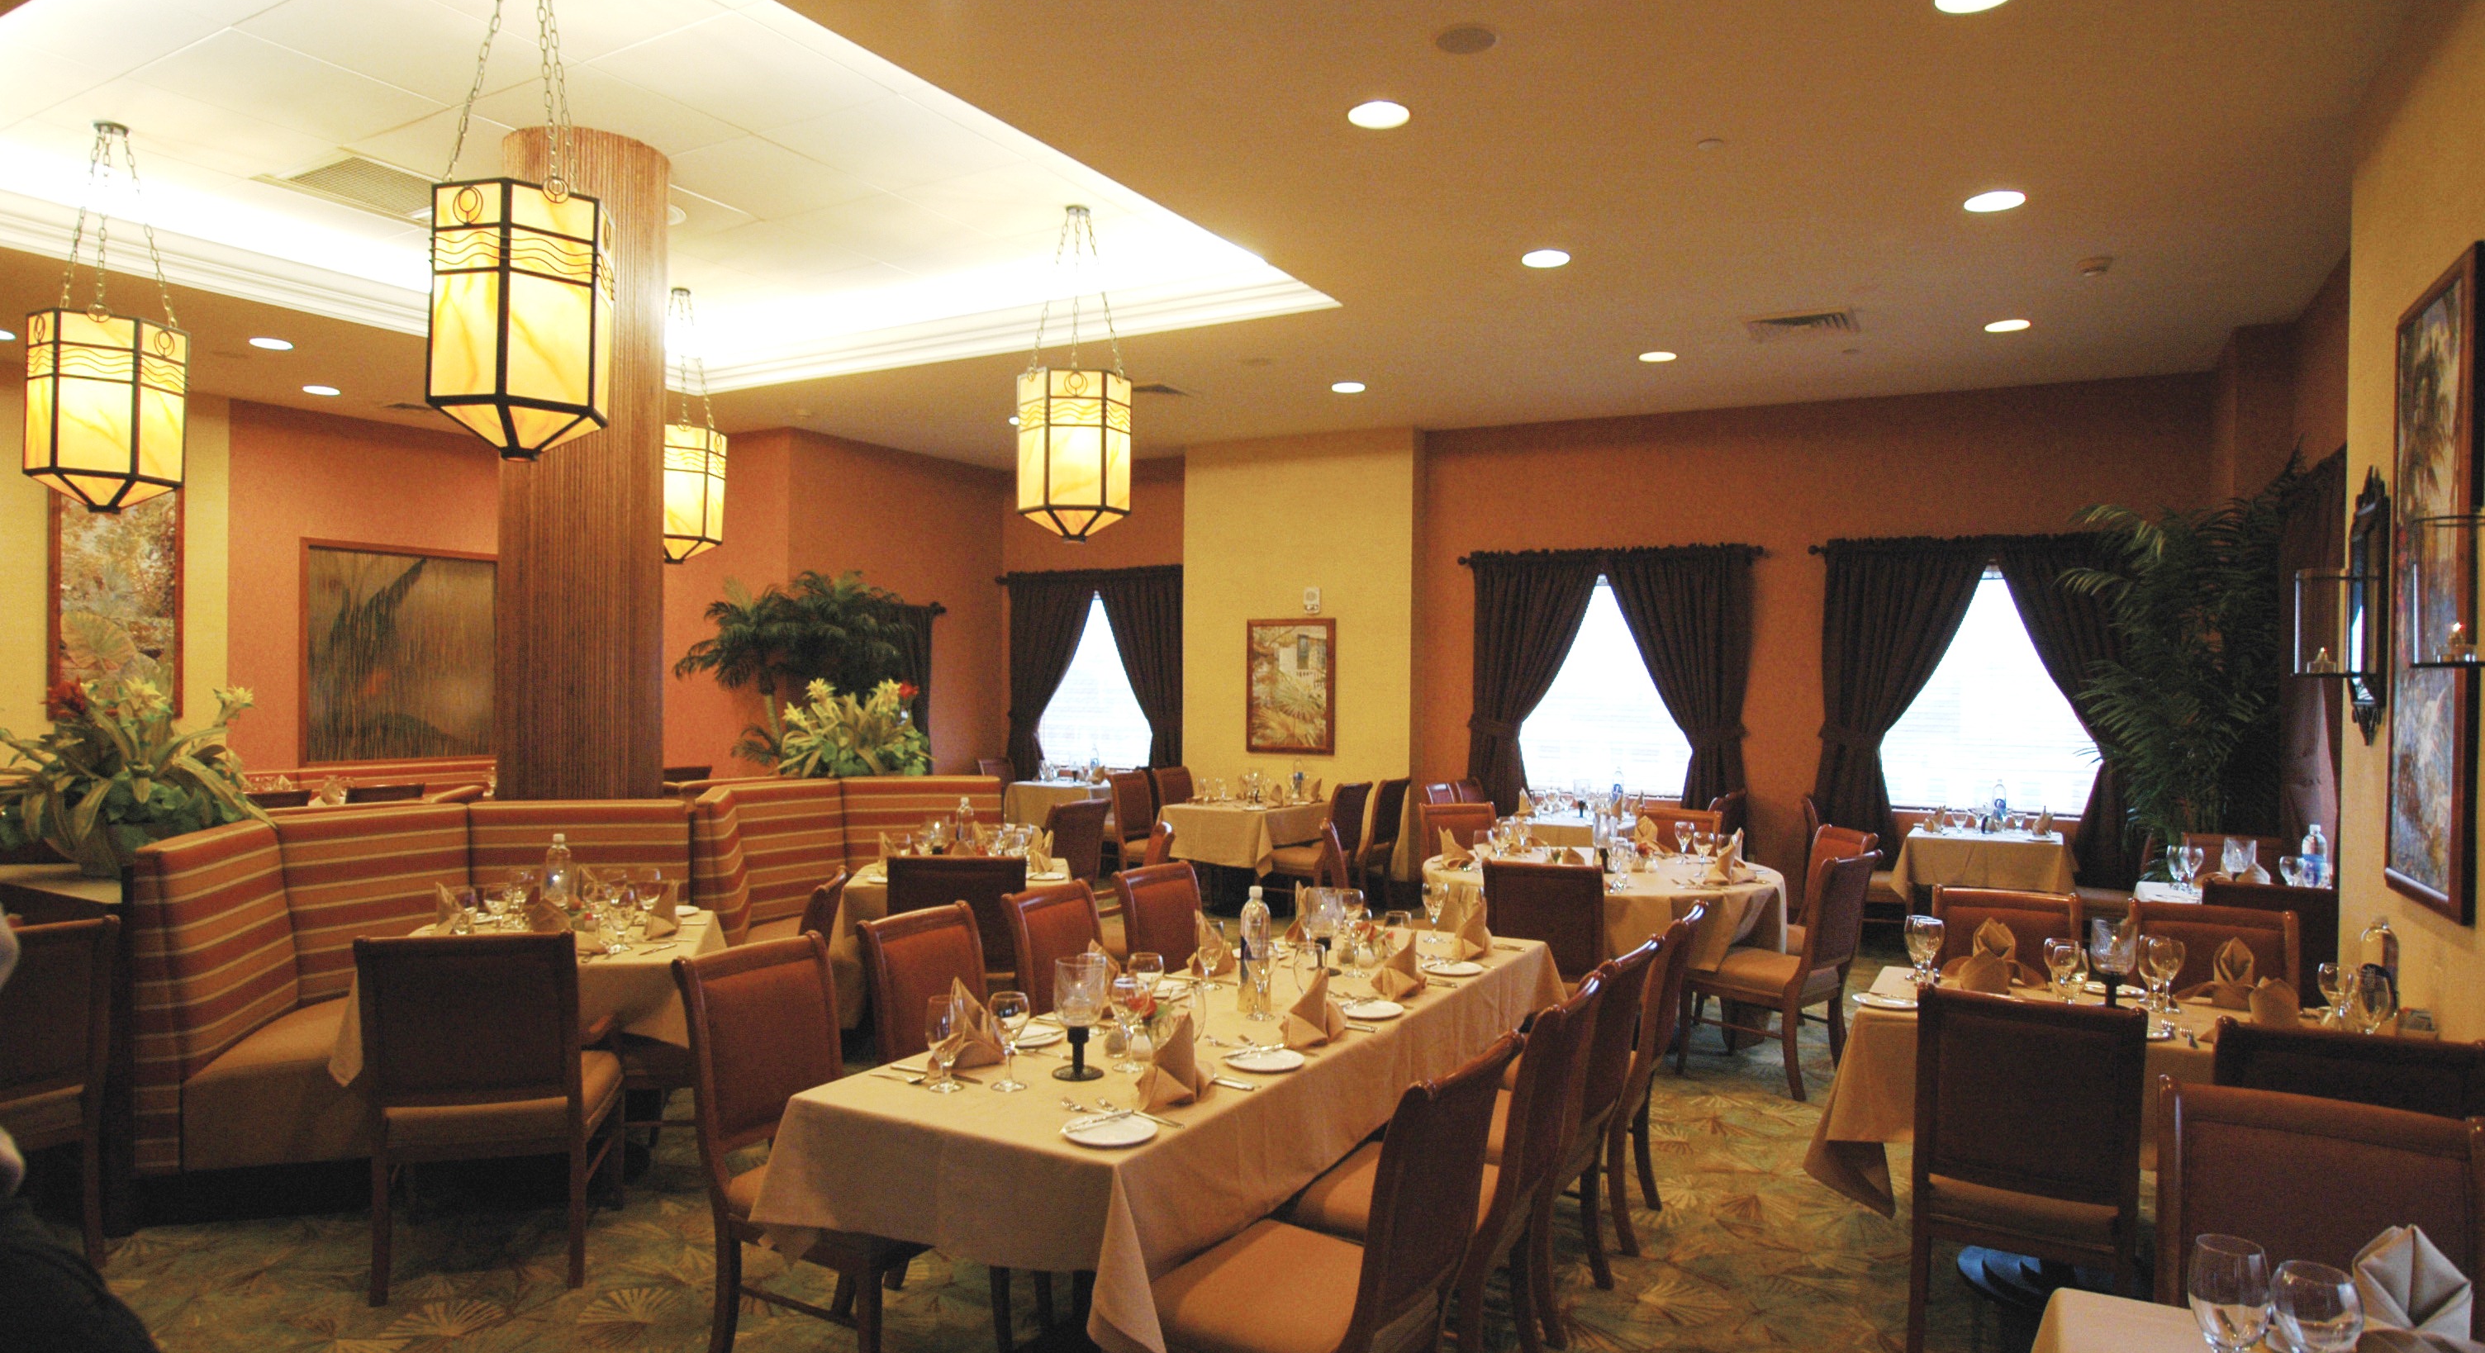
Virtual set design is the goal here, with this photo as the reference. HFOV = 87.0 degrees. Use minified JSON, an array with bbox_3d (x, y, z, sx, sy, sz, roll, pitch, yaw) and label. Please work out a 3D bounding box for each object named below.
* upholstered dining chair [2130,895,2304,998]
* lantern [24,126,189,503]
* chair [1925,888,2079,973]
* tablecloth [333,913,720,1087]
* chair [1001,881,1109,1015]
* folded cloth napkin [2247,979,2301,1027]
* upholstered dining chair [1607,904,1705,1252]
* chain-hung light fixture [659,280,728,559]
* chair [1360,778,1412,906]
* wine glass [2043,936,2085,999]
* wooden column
[{"bbox_3d":[2.947,1.216,3.939,0.470,0.940,0.630,1,0,31],"label":"upholstered dining chair"},{"bbox_3d":[-3.882,-1.231,4.492,0.430,1.300,0.390,1,1,31],"label":"lantern"},{"bbox_3d":[2.296,1.167,3.901,0.440,0.953,0.650,1,1,25],"label":"chair"},{"bbox_3d":[-2.058,0.929,3.940,0.870,0.310,0.870,1,1,-13],"label":"tablecloth"},{"bbox_3d":[-0.345,1.098,3.721,0.610,0.930,0.450,1,1,32],"label":"chair"},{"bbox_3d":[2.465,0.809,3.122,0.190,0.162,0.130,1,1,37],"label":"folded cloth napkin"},{"bbox_3d":[1.057,1.185,4.027,0.630,0.940,0.470,1,0,31],"label":"upholstered dining chair"},{"bbox_3d":[-3.105,-1.374,7.196,0.470,1.500,0.470,1,0,31],"label":"chain-hung light fixture"},{"bbox_3d":[0.792,1.170,9.023,0.630,0.940,0.470,1,0,31],"label":"chair"},{"bbox_3d":[2.197,0.768,3.490,0.080,0.175,0.080,1,1,31],"label":"wine glass"},{"bbox_3d":[-2.612,-0.250,5.197,0.585,3.640,0.585,1,1,31],"label":"wooden column"}]

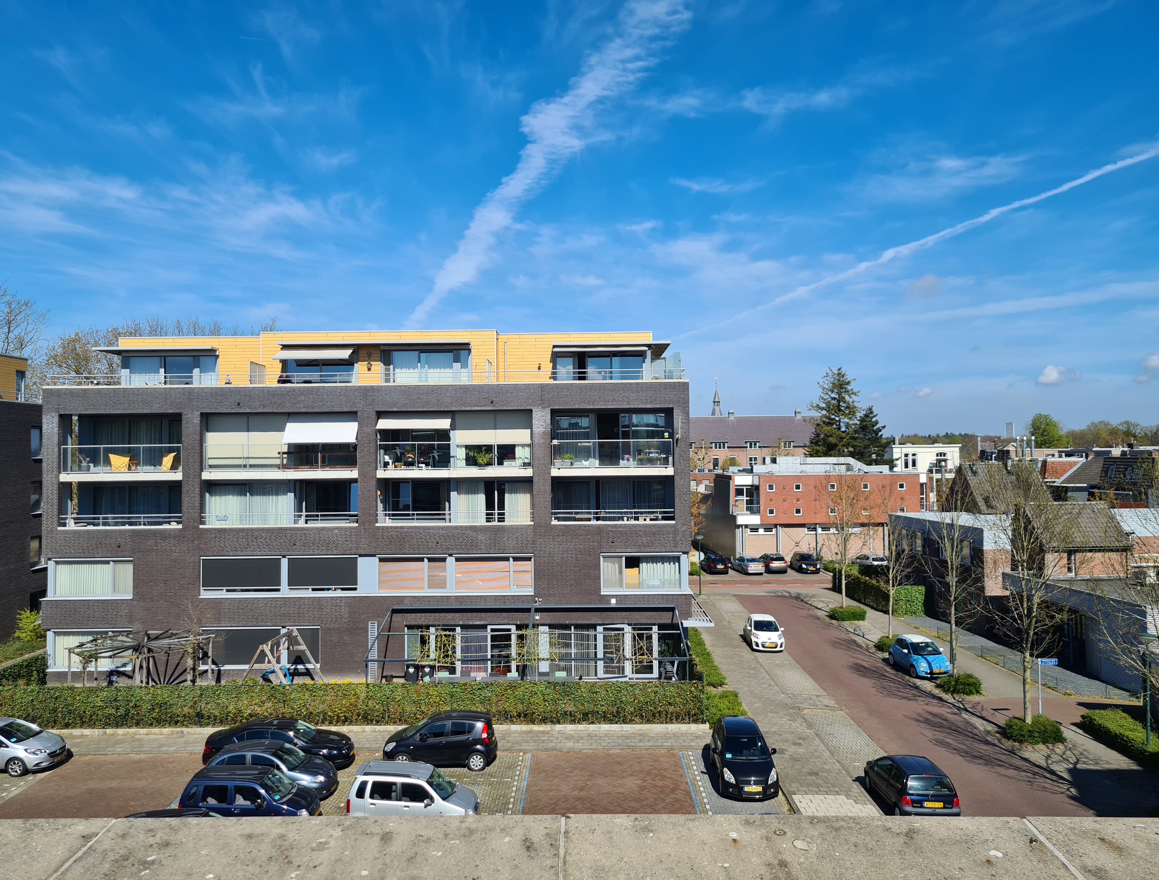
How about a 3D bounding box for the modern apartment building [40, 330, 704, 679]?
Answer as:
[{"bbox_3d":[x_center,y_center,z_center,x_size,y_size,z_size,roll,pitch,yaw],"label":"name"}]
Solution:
[{"bbox_3d":[-9.163,2.883,46.044,28.380,16.010,15.000,-1,-1,1],"label":"modern apartment building"}]

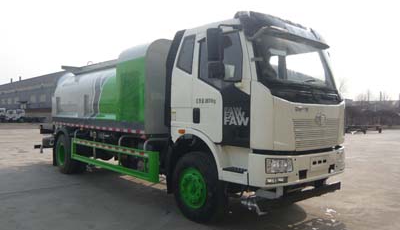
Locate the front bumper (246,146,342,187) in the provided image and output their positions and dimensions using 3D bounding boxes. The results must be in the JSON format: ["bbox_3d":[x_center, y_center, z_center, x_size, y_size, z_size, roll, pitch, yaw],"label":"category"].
[{"bbox_3d":[1.604,0.713,4.725,2.460,0.450,0.400,0,1,-44],"label":"front bumper"}]

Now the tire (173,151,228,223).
[{"bbox_3d":[0.005,1.102,4.963,0.280,1.030,1.030,0,1,-44],"label":"tire"}]

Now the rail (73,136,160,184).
[{"bbox_3d":[-1.906,0.844,6.686,0.100,0.530,3.500,0,1,-44],"label":"rail"}]

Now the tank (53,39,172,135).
[{"bbox_3d":[-1.613,-0.572,8.093,2.420,1.740,4.500,0,1,-44],"label":"tank"}]

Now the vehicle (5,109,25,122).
[{"bbox_3d":[-32.685,0.141,57.000,2.100,2.250,4.800,1,1,-12],"label":"vehicle"}]

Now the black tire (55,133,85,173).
[{"bbox_3d":[-3.434,1.012,8.412,0.300,1.030,1.030,0,1,-44],"label":"black tire"}]

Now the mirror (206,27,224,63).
[{"bbox_3d":[0.200,-0.910,4.175,0.220,0.440,0.130,1,1,-5],"label":"mirror"}]

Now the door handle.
[{"bbox_3d":[-0.051,0.007,4.694,0.050,0.225,0.160,0,1,-44],"label":"door handle"}]

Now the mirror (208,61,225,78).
[{"bbox_3d":[0.212,-0.572,4.161,0.200,0.235,0.120,1,1,-5],"label":"mirror"}]

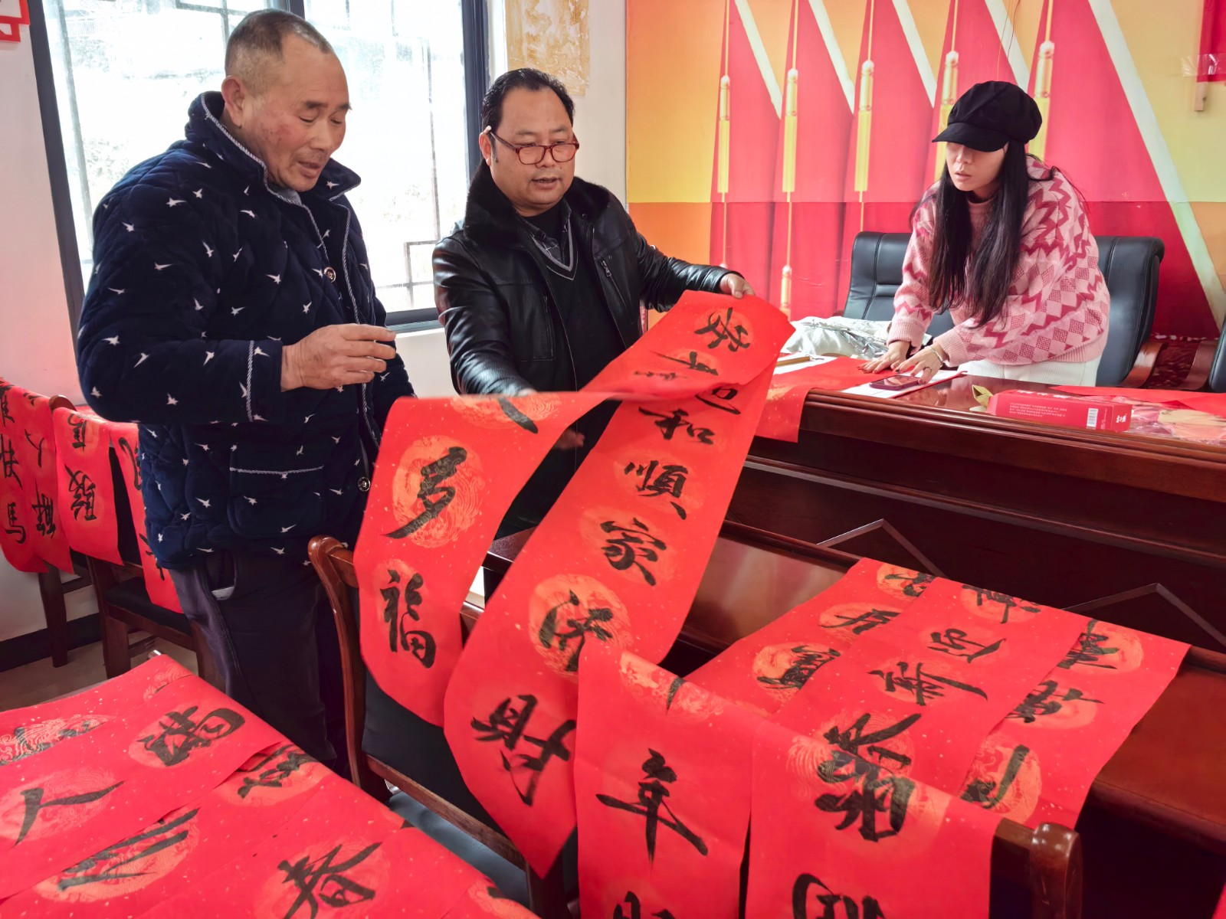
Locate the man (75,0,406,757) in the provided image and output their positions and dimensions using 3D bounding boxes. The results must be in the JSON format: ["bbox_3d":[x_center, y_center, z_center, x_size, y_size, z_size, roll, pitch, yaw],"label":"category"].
[{"bbox_3d":[-0.569,0.153,1.614,0.450,1.670,0.560,4,15,16],"label":"man"}]

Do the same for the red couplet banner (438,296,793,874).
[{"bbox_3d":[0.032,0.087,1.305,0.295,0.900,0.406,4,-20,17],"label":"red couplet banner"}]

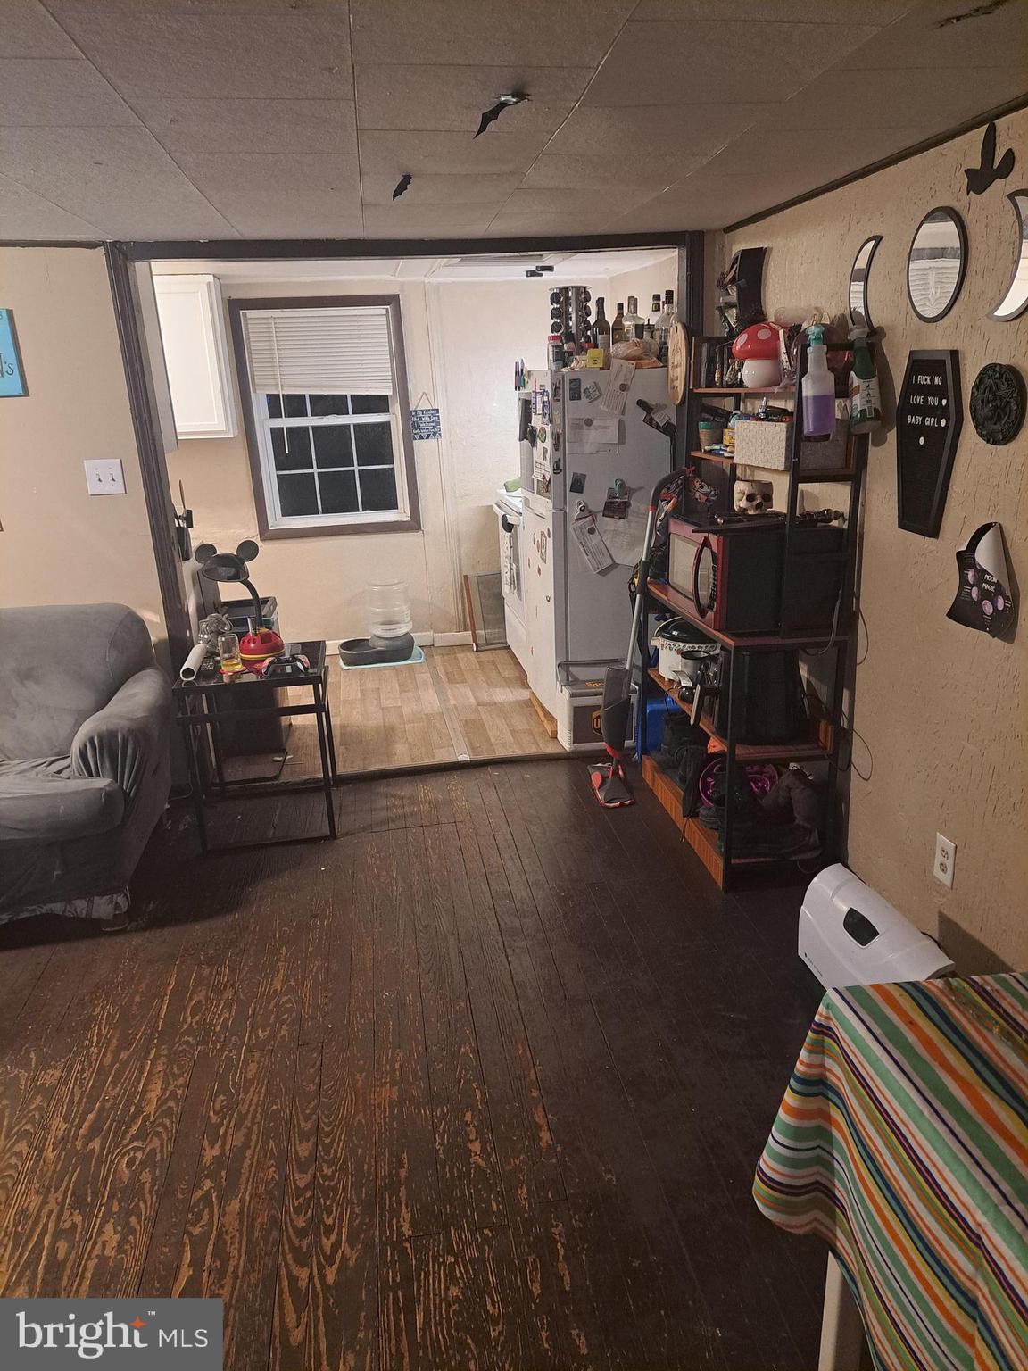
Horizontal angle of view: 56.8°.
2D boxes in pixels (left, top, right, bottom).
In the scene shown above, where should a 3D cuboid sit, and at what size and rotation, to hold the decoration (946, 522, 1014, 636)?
[{"bbox_3d":[1.028,-0.235,2.113,0.035,0.240,0.215,-5,18,-7],"label":"decoration"}]

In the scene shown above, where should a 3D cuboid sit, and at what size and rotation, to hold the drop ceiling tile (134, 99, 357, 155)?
[{"bbox_3d":[-0.508,-1.104,1.871,0.400,0.015,0.406,-5,18,-7],"label":"drop ceiling tile"}]

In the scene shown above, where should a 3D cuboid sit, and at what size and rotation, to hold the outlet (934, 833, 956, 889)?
[{"bbox_3d":[1.071,0.439,2.371,0.010,0.118,0.078,-5,18,-7],"label":"outlet"}]

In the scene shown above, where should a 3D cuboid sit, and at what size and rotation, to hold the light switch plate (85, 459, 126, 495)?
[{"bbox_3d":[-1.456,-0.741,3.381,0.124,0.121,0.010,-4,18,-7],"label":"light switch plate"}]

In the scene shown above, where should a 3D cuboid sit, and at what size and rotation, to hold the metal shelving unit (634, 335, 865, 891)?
[{"bbox_3d":[0.710,-0.260,3.049,0.360,1.540,0.880,-4,18,-7],"label":"metal shelving unit"}]

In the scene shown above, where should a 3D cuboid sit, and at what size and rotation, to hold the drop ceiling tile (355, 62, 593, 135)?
[{"bbox_3d":[-0.089,-1.096,1.772,0.406,0.018,0.406,-4,18,-7],"label":"drop ceiling tile"}]

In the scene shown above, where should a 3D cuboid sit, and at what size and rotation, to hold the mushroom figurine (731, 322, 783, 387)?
[{"bbox_3d":[0.731,-0.966,2.782,0.175,0.178,0.175,-4,18,-7],"label":"mushroom figurine"}]

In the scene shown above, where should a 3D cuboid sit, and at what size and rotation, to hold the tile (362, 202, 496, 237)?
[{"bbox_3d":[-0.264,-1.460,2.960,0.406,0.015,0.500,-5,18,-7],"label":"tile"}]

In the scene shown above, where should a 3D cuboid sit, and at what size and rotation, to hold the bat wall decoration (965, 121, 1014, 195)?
[{"bbox_3d":[1.005,-1.130,2.026,0.025,0.132,0.172,-4,18,-7],"label":"bat wall decoration"}]

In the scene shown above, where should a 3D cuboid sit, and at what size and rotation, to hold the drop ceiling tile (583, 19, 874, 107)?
[{"bbox_3d":[0.347,-1.062,1.624,0.410,0.015,0.420,-5,18,-7],"label":"drop ceiling tile"}]

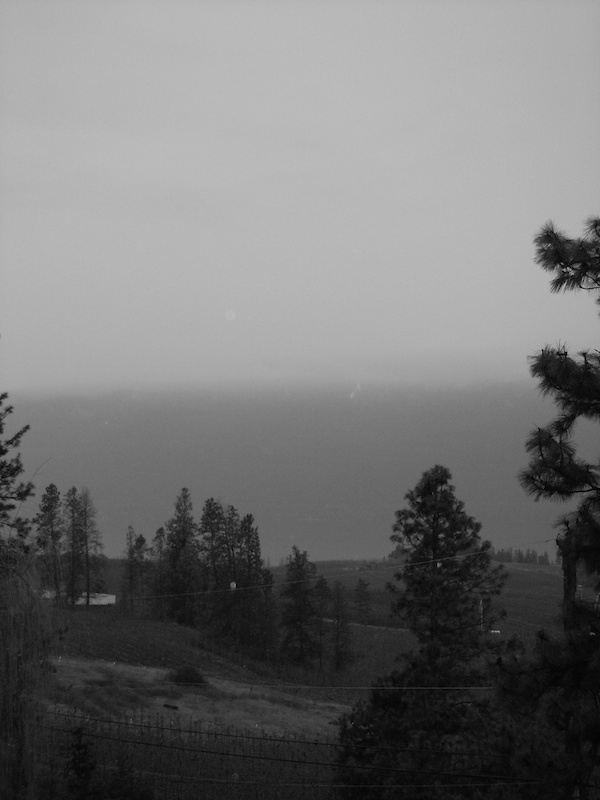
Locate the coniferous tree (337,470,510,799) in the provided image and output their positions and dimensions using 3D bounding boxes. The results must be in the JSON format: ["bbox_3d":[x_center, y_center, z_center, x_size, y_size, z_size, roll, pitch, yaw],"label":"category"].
[{"bbox_3d":[5.150,10.280,65.000,7.200,15.200,7.000,0,-1,0],"label":"coniferous tree"}]

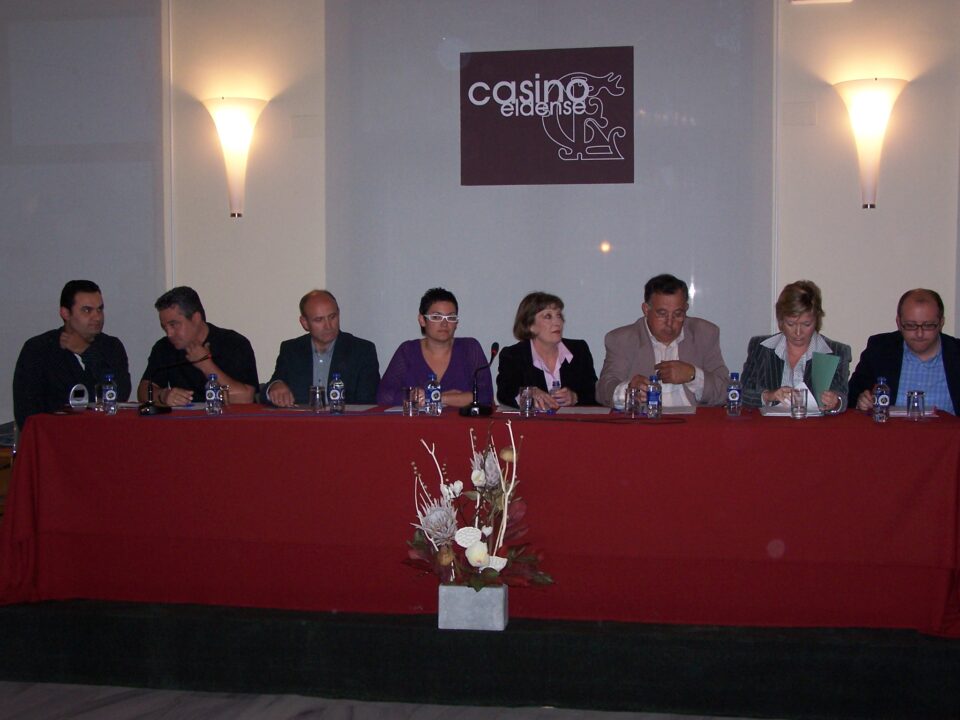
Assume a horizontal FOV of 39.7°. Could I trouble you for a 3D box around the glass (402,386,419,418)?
[{"bbox_3d":[-0.274,0.166,5.288,0.067,0.115,0.067,0,2,0],"label":"glass"}]

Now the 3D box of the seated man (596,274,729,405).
[{"bbox_3d":[0.781,0.311,5.700,0.600,1.320,0.800,0,2,10],"label":"seated man"}]

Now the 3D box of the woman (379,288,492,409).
[{"bbox_3d":[-0.198,0.327,5.818,0.500,1.280,0.780,0,3,5],"label":"woman"}]

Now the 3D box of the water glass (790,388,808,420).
[{"bbox_3d":[1.243,0.170,5.177,0.066,0.117,0.066,0,2,10],"label":"water glass"}]

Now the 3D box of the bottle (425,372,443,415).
[{"bbox_3d":[-0.185,0.138,5.303,0.061,0.170,0.061,0,2,10],"label":"bottle"}]

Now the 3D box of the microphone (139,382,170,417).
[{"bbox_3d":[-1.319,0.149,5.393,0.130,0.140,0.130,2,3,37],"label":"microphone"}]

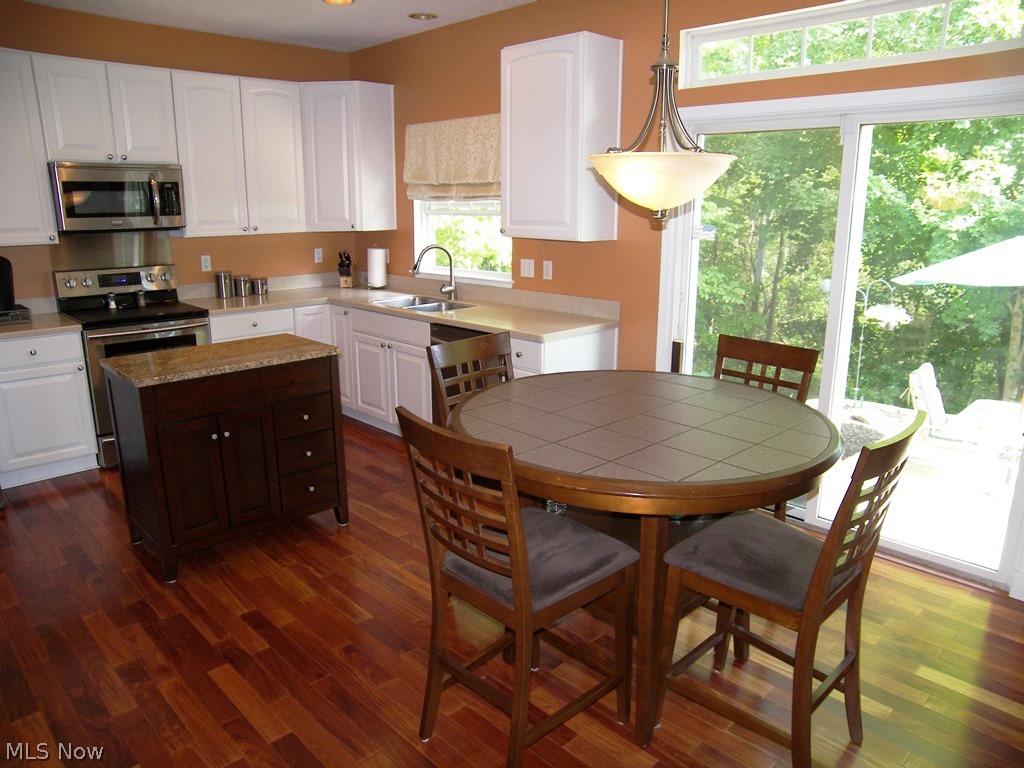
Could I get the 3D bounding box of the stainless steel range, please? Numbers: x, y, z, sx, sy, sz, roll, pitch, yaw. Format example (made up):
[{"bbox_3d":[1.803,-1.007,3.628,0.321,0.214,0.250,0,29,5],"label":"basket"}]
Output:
[{"bbox_3d":[-2.434,-0.144,4.663,0.755,1.180,0.690,-13,19,-42],"label":"stainless steel range"}]

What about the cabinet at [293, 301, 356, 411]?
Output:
[{"bbox_3d":[-1.339,-0.248,5.587,0.900,0.800,0.900,-13,19,-42],"label":"cabinet"}]

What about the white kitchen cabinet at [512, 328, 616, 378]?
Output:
[{"bbox_3d":[0.260,0.094,4.146,0.620,0.800,0.400,-13,19,-42],"label":"white kitchen cabinet"}]

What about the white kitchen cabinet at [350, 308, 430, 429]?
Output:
[{"bbox_3d":[-0.604,-0.117,5.031,0.620,0.800,0.930,-13,19,-42],"label":"white kitchen cabinet"}]

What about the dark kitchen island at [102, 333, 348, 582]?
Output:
[{"bbox_3d":[-1.333,0.303,3.398,0.555,0.900,0.940,13,19,43],"label":"dark kitchen island"}]

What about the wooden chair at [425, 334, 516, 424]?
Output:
[{"bbox_3d":[0.014,0.362,2.849,0.570,1.030,0.465,13,19,43],"label":"wooden chair"}]

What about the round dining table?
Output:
[{"bbox_3d":[0.413,0.552,2.448,1.210,0.936,1.210,0,15,0],"label":"round dining table"}]

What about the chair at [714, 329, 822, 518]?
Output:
[{"bbox_3d":[0.814,0.381,2.749,0.570,1.030,0.465,-12,18,-40],"label":"chair"}]

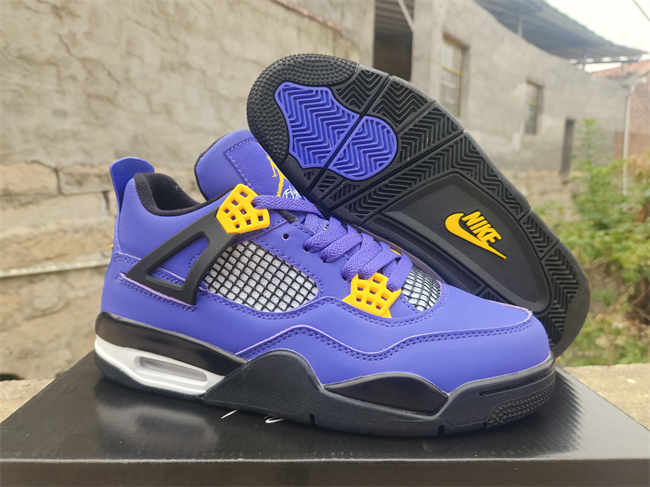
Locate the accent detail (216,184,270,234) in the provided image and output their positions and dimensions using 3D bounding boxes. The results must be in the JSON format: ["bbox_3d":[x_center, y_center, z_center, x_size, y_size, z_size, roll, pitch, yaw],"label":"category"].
[{"bbox_3d":[-0.046,-0.019,0.250,0.036,0.031,0.010,2,-13,12],"label":"accent detail"}]

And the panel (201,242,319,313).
[{"bbox_3d":[-0.038,0.019,0.244,0.071,0.041,0.012,2,-8,12],"label":"panel"}]

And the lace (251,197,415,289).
[{"bbox_3d":[0.006,-0.002,0.270,0.100,0.026,0.062,26,12,8],"label":"lace"}]

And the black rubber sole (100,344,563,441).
[{"bbox_3d":[-0.010,0.068,0.282,0.300,0.041,0.112,2,7,12],"label":"black rubber sole"}]

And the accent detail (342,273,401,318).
[{"bbox_3d":[0.026,0.027,0.240,0.034,0.030,0.009,2,-35,12],"label":"accent detail"}]

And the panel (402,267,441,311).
[{"bbox_3d":[0.054,0.025,0.241,0.024,0.035,0.010,2,-33,12],"label":"panel"}]

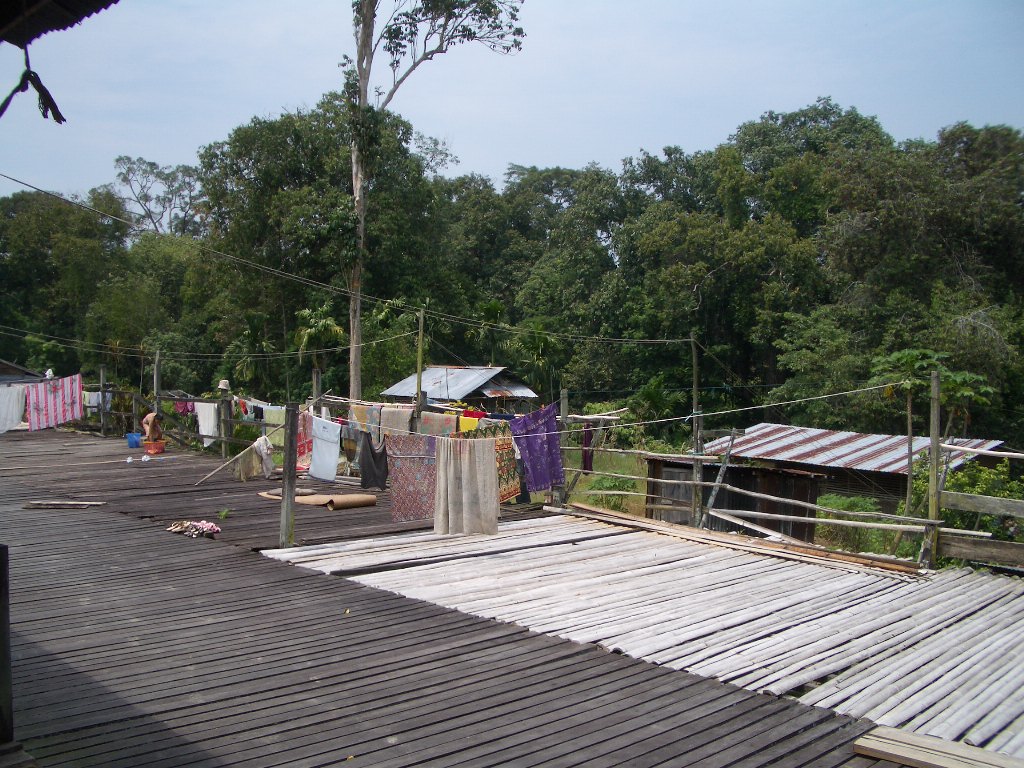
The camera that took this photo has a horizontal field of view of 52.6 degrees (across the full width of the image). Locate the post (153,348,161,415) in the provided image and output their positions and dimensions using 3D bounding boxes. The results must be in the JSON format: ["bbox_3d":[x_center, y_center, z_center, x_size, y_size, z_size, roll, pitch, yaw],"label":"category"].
[{"bbox_3d":[-7.589,0.268,22.103,0.090,1.988,0.090,1,1,-45],"label":"post"}]

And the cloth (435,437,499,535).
[{"bbox_3d":[-0.450,1.014,10.293,0.631,0.961,0.100,2,1,0],"label":"cloth"}]

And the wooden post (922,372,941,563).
[{"bbox_3d":[4.180,0.852,10.300,0.075,1.954,0.075,0,1,-45],"label":"wooden post"}]

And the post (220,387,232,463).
[{"bbox_3d":[-5.266,0.736,19.031,0.100,1.307,0.100,1,1,-45],"label":"post"}]

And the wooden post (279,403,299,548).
[{"bbox_3d":[-2.237,0.922,10.341,0.095,1.448,0.095,3,1,-45],"label":"wooden post"}]

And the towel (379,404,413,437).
[{"bbox_3d":[-1.773,0.716,15.884,0.080,0.660,0.775,1,2,-45],"label":"towel"}]

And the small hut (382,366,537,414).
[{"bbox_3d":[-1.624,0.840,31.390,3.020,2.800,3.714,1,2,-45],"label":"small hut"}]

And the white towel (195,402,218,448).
[{"bbox_3d":[-6.060,0.786,20.512,0.080,0.820,0.906,1,2,-45],"label":"white towel"}]

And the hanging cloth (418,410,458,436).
[{"bbox_3d":[-1.072,0.745,15.171,0.080,0.620,0.819,1,2,-45],"label":"hanging cloth"}]

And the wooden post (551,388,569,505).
[{"bbox_3d":[0.664,0.864,14.178,0.080,1.579,0.080,2,2,-45],"label":"wooden post"}]

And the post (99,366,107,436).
[{"bbox_3d":[-9.306,0.376,23.567,0.095,1.617,0.095,-1,2,-44],"label":"post"}]

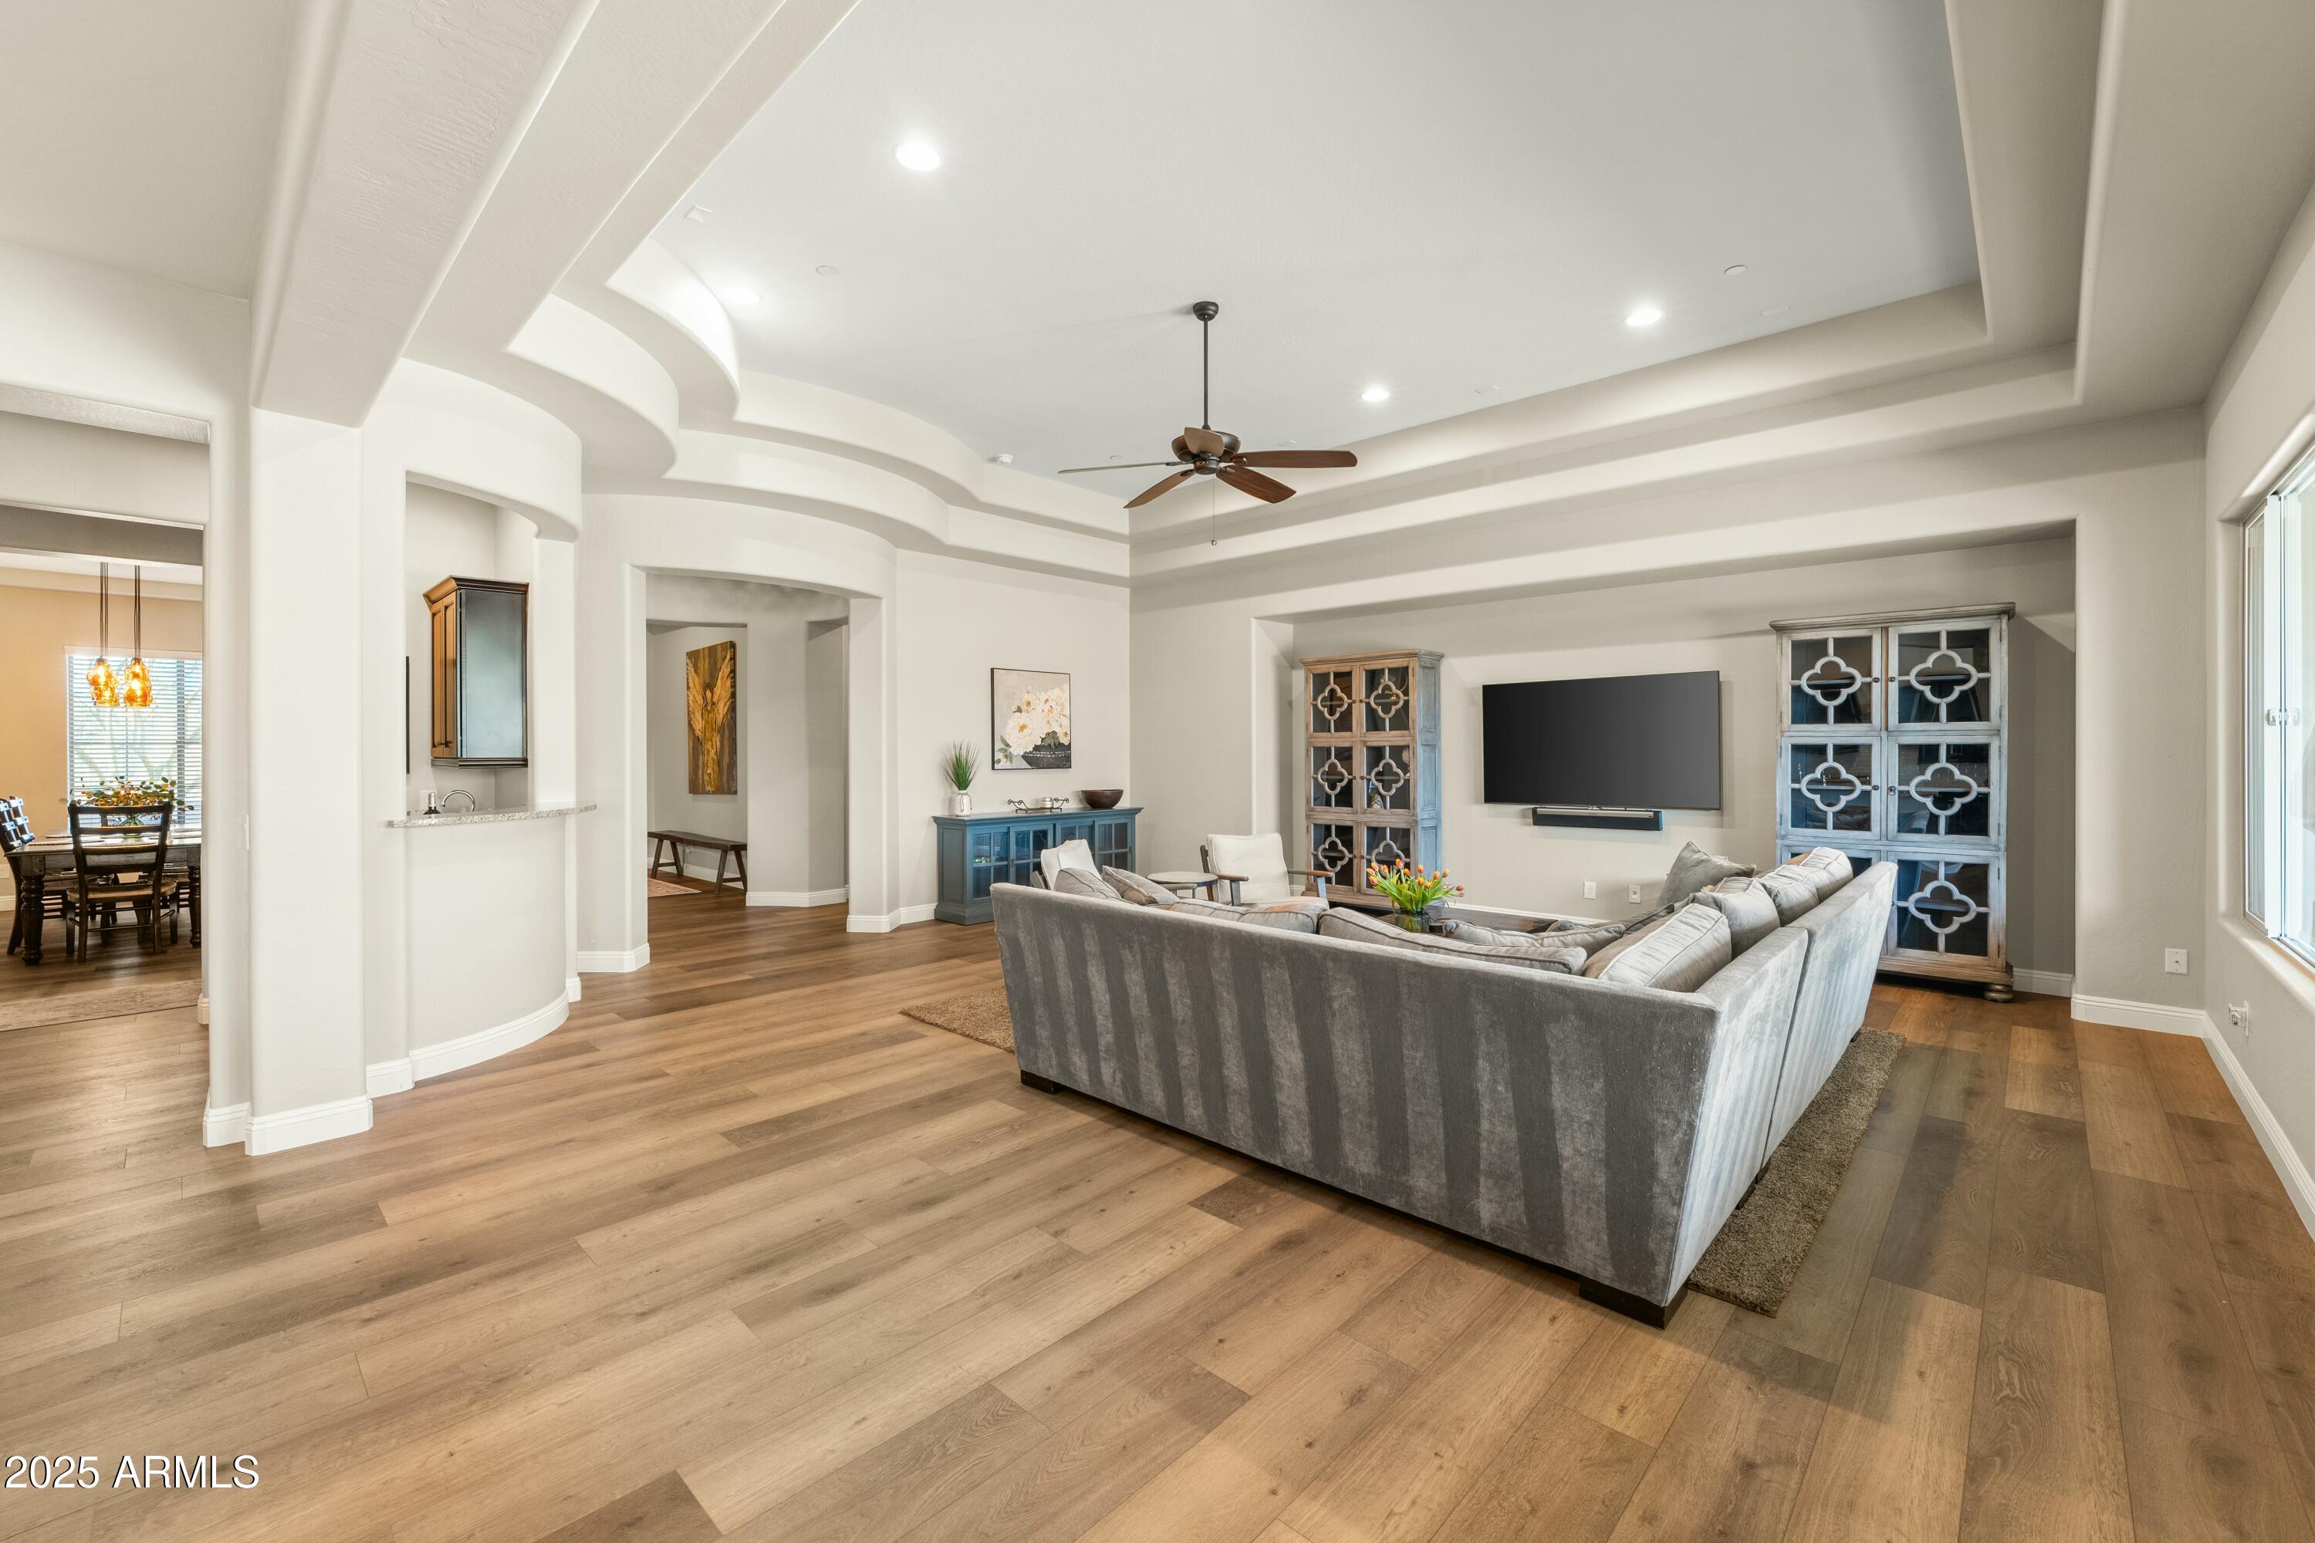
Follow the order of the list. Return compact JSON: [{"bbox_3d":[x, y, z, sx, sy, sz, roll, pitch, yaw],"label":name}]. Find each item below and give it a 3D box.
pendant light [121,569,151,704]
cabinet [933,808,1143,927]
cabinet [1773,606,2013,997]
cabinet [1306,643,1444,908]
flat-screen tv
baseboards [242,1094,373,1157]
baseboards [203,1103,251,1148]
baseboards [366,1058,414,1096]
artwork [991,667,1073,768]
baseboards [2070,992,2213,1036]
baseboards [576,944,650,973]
[{"bbox_3d":[-7.713,-1.084,6.779,0.150,1.200,0.150,0,1,0],"label":"pendant light"},{"bbox_3d":[-1.050,0.851,8.574,0.480,0.915,2.140,0,0,45],"label":"cabinet"},{"bbox_3d":[4.310,0.183,5.333,1.090,2.150,0.410,1,2,44],"label":"cabinet"},{"bbox_3d":[1.820,0.129,7.699,1.110,2.150,0.410,1,2,44],"label":"cabinet"},{"bbox_3d":[3.297,-0.213,6.802,1.680,0.960,0.070,0,0,43],"label":"flat-screen tv"},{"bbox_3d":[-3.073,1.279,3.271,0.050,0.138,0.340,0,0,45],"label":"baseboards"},{"bbox_3d":[-3.371,1.280,3.257,0.050,0.138,0.120,0,0,45],"label":"baseboards"},{"bbox_3d":[-3.203,1.278,3.755,0.045,0.135,0.170,0,0,45],"label":"baseboards"},{"bbox_3d":[-1.201,-0.491,8.728,0.040,0.950,0.935,0,0,45],"label":"artwork"},{"bbox_3d":[4.850,1.206,4.458,0.450,0.133,0.030,1,2,44],"label":"baseboards"},{"bbox_3d":[-3.665,1.266,6.112,0.335,0.138,0.300,0,0,1],"label":"baseboards"}]

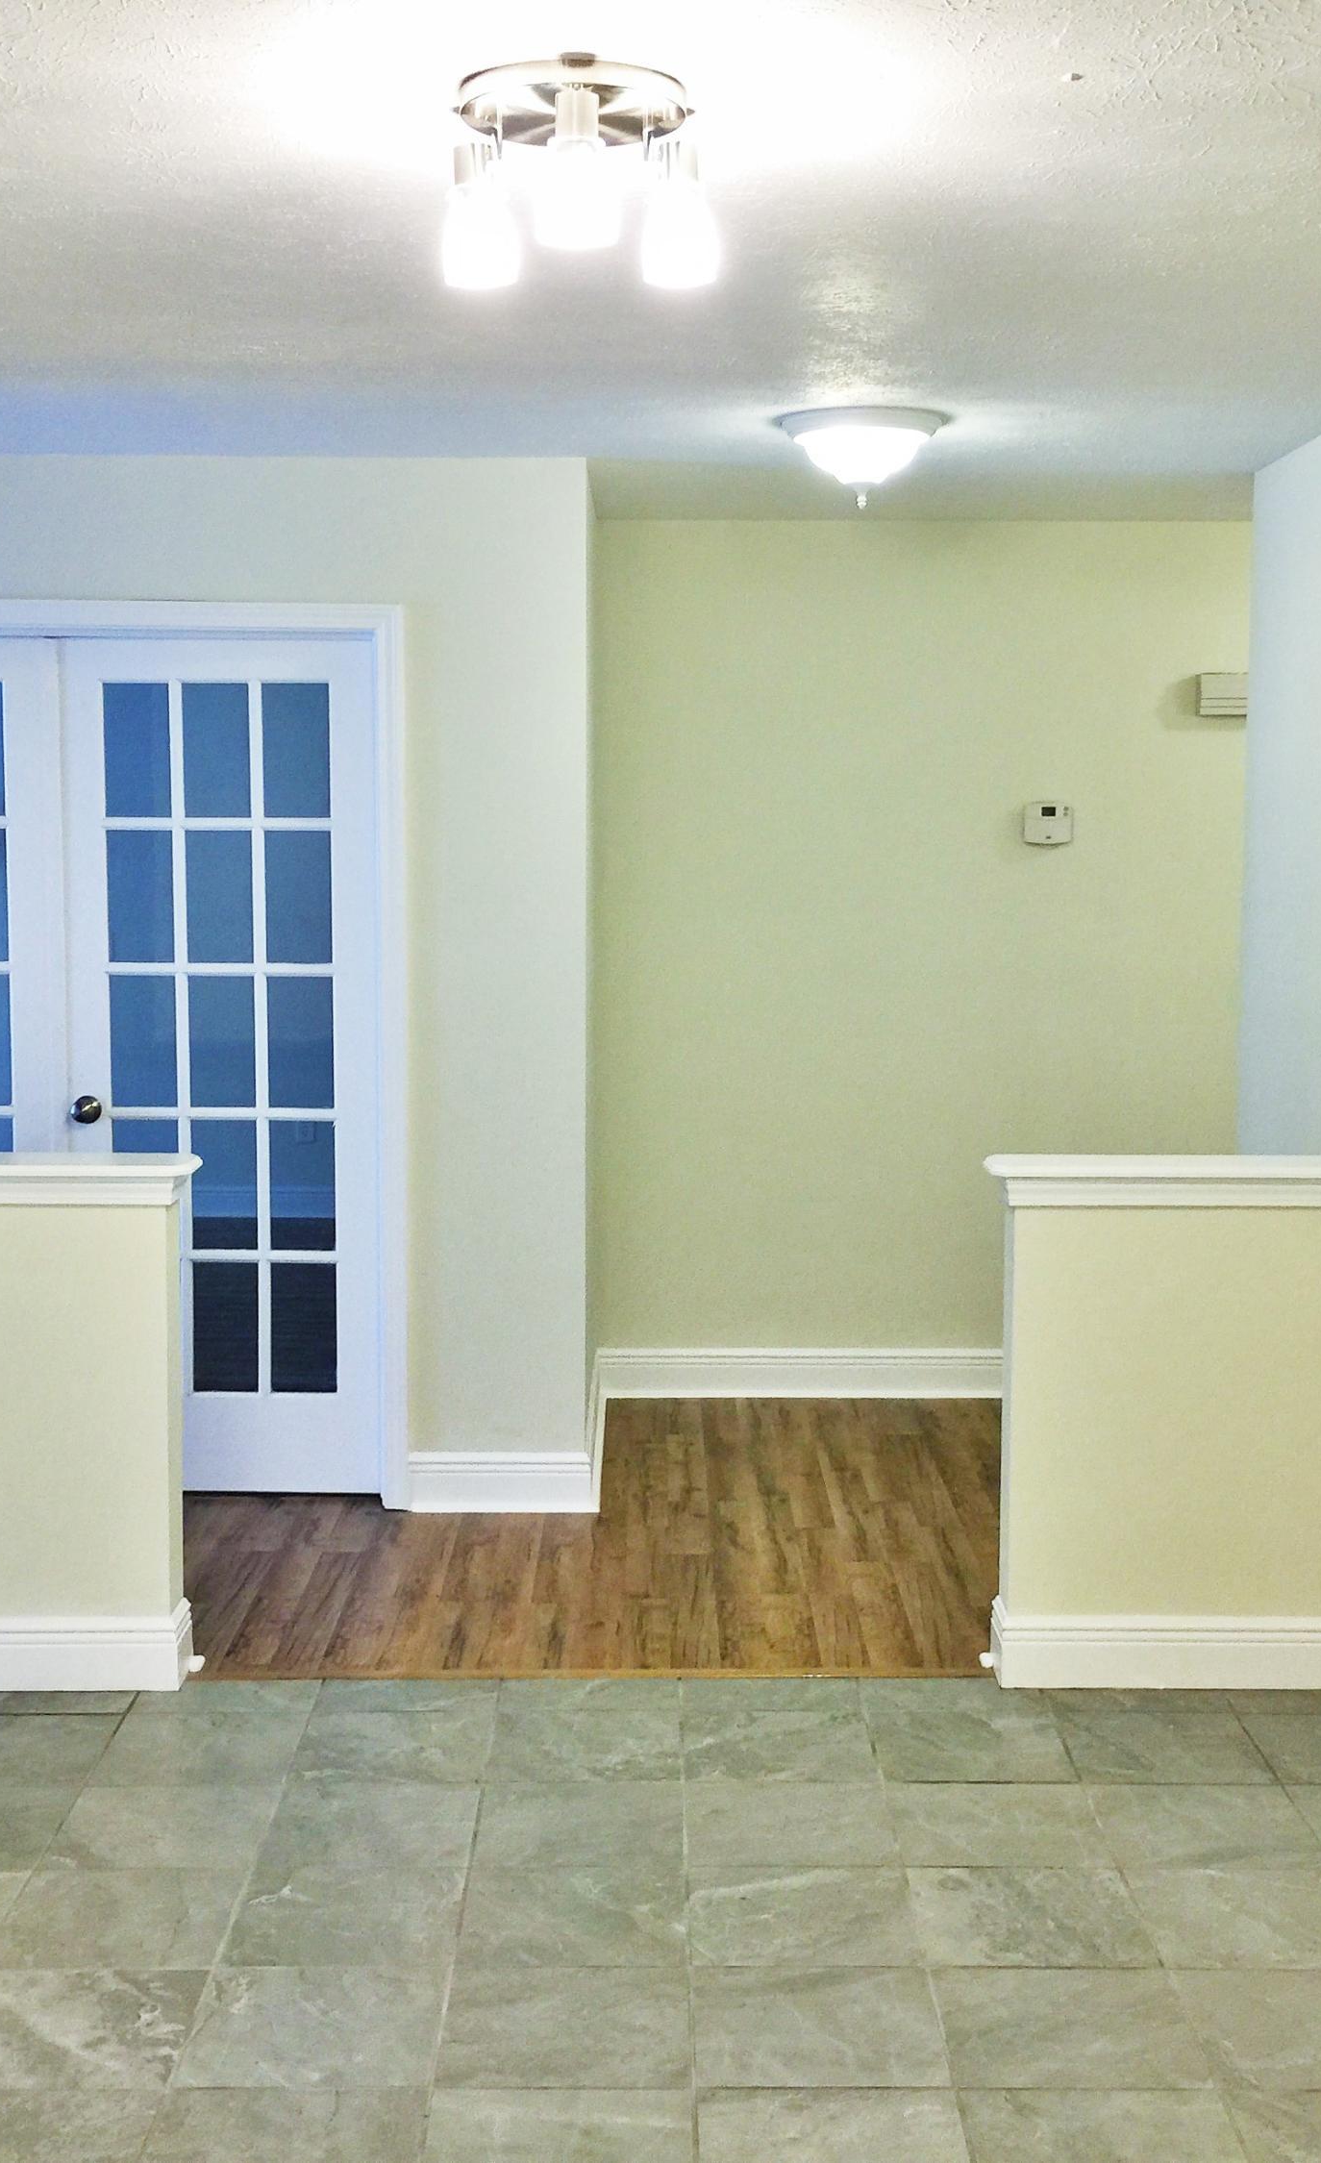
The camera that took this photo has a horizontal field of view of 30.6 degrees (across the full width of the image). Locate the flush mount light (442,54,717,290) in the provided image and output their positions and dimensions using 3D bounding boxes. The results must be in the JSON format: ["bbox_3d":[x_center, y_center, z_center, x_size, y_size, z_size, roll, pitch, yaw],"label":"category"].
[{"bbox_3d":[-0.091,-0.986,2.641,0.303,0.207,0.270,0,6,0],"label":"flush mount light"}]

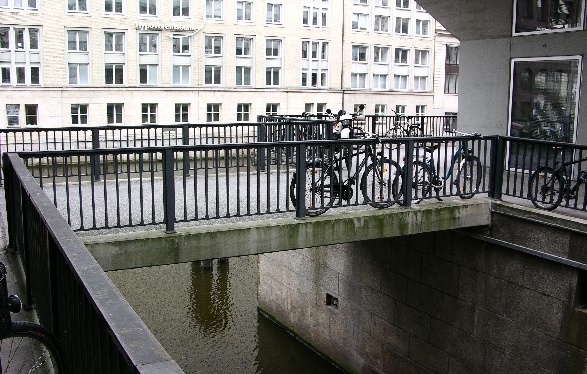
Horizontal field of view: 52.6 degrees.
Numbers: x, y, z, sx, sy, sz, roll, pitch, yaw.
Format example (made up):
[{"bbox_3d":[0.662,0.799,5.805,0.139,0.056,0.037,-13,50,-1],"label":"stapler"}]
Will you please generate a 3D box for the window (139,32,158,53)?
[{"bbox_3d":[-12.512,-12.468,51.203,1.660,1.840,0.200,-4,10,-24],"label":"window"}]

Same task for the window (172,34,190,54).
[{"bbox_3d":[-9.891,-12.585,52.405,1.600,1.850,0.200,-4,10,-24],"label":"window"}]

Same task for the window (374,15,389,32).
[{"bbox_3d":[8.911,-16.566,60.287,1.880,1.710,0.200,-4,10,-27],"label":"window"}]

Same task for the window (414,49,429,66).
[{"bbox_3d":[15.276,-15.408,70.738,2.050,1.980,0.200,-4,10,-28],"label":"window"}]

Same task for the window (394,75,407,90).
[{"bbox_3d":[11.275,-11.011,62.528,1.600,1.520,0.200,-4,10,-24],"label":"window"}]

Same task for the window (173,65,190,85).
[{"bbox_3d":[-9.967,-9.923,52.808,1.600,1.780,0.200,-4,10,-24],"label":"window"}]

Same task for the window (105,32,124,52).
[{"bbox_3d":[-15.780,-12.757,52.381,1.760,1.900,0.250,-4,9,-26],"label":"window"}]

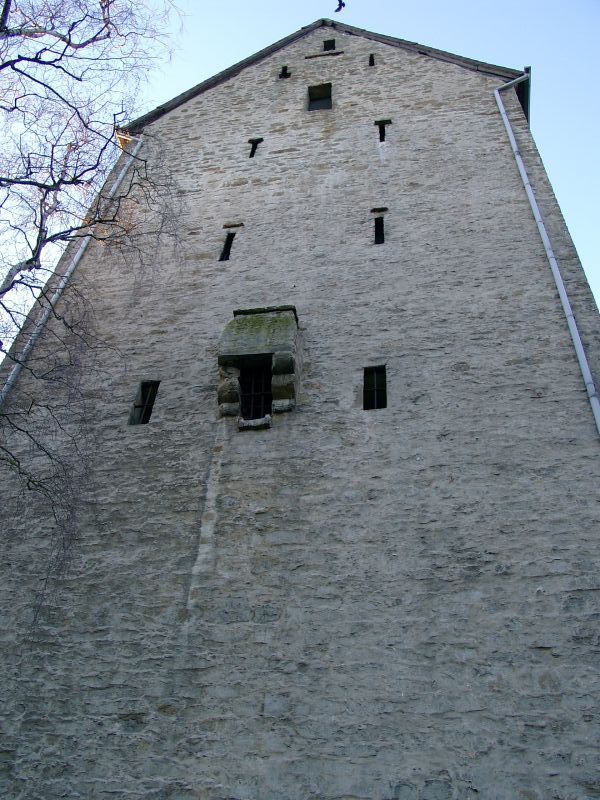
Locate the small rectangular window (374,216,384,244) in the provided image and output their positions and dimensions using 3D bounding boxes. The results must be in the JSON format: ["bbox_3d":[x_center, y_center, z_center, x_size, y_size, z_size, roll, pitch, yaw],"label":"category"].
[{"bbox_3d":[1.561,-3.213,15.329,0.173,1.013,0.220,-4,-49,9],"label":"small rectangular window"}]

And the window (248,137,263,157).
[{"bbox_3d":[-1.109,-6.044,19.203,0.370,1.093,0.220,-4,-49,9],"label":"window"}]

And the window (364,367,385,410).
[{"bbox_3d":[1.151,-0.114,11.877,0.343,0.978,0.220,-4,-49,9],"label":"window"}]

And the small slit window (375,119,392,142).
[{"bbox_3d":[2.011,-6.339,18.803,0.431,1.290,0.220,-4,-49,9],"label":"small slit window"}]

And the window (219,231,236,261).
[{"bbox_3d":[-1.415,-2.975,15.760,0.200,1.059,0.220,-4,-49,9],"label":"window"}]

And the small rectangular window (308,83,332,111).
[{"bbox_3d":[0.559,-7.992,21.063,0.635,1.786,0.250,-4,-49,9],"label":"small rectangular window"}]

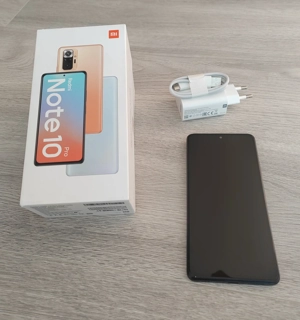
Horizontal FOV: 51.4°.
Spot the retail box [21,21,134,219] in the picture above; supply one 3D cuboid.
[{"bbox_3d":[-0.064,-0.040,0.310,0.089,0.056,0.179,-3,71,2],"label":"retail box"}]

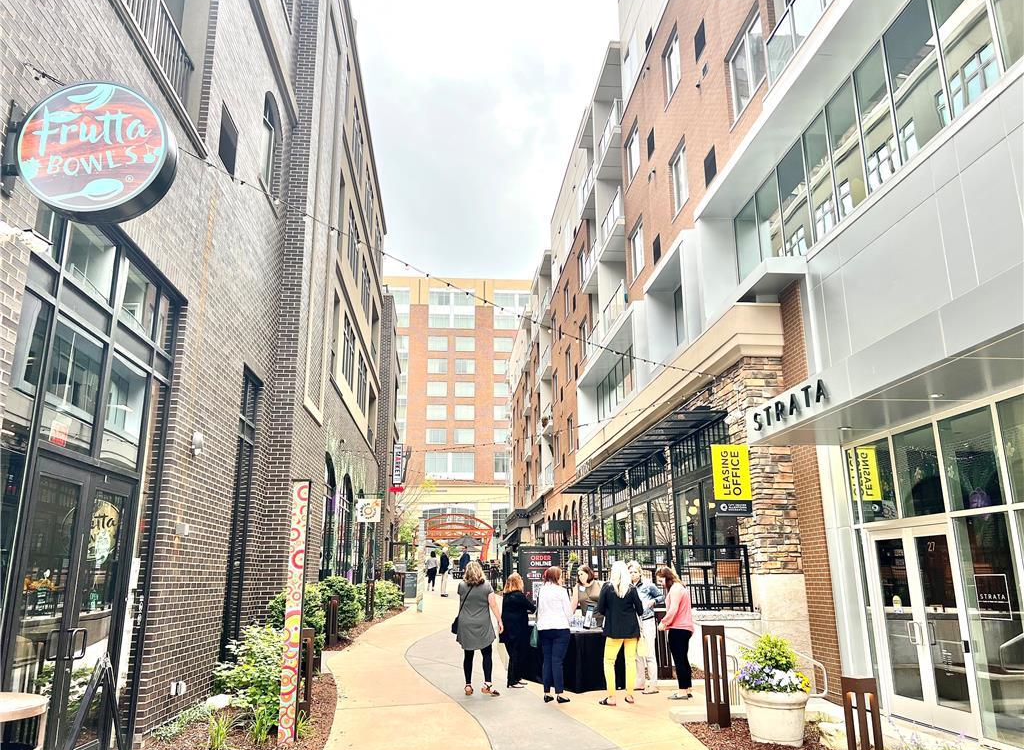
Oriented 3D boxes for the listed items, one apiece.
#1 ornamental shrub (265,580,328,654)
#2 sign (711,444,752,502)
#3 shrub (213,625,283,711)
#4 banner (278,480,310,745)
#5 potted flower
[{"bbox_3d":[-3.123,3.654,11.196,0.920,1.180,0.930,1,-15,-5],"label":"ornamental shrub"},{"bbox_3d":[3.596,1.625,12.580,0.620,0.950,0.040,1,-15,-5],"label":"sign"},{"bbox_3d":[-2.968,3.346,8.796,0.800,0.880,0.820,1,-15,-5],"label":"shrub"},{"bbox_3d":[-2.131,2.279,7.564,0.152,2.469,0.135,1,-15,-5],"label":"banner"},{"bbox_3d":[2.617,3.068,7.668,0.740,0.980,0.730,1,-15,-5],"label":"potted flower"}]

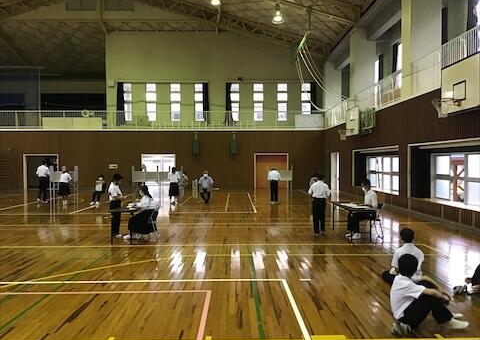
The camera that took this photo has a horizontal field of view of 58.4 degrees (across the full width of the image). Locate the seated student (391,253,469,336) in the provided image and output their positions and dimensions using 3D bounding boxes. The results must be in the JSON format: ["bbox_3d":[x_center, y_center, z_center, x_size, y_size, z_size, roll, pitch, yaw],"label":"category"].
[{"bbox_3d":[1.960,1.217,4.463,0.800,0.740,0.480,0,1,-15],"label":"seated student"}]

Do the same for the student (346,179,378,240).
[{"bbox_3d":[2.698,0.848,9.455,0.720,1.290,0.480,0,1,-5],"label":"student"}]

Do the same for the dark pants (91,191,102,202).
[{"bbox_3d":[-5.648,1.057,16.957,0.380,0.480,0.480,0,1,23],"label":"dark pants"}]

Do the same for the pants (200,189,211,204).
[{"bbox_3d":[-1.381,1.083,17.365,0.450,0.560,0.550,0,1,0],"label":"pants"}]

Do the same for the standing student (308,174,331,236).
[{"bbox_3d":[1.849,0.803,10.000,0.510,1.420,0.360,0,1,7],"label":"standing student"}]

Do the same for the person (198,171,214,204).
[{"bbox_3d":[-1.403,0.733,18.000,0.600,1.320,0.700,0,1,0],"label":"person"}]

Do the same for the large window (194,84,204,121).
[{"bbox_3d":[-2.553,-4.286,27.300,0.640,2.500,0.150,0,1,-1],"label":"large window"}]

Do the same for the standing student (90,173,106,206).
[{"bbox_3d":[-5.581,0.755,16.945,0.470,1.180,0.550,0,1,23],"label":"standing student"}]

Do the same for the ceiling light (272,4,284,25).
[{"bbox_3d":[1.826,-7.415,20.500,0.550,0.930,0.550,0,1,-1],"label":"ceiling light"}]

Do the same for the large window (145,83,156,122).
[{"bbox_3d":[-5.645,-4.286,27.300,0.720,2.500,0.150,0,1,-1],"label":"large window"}]

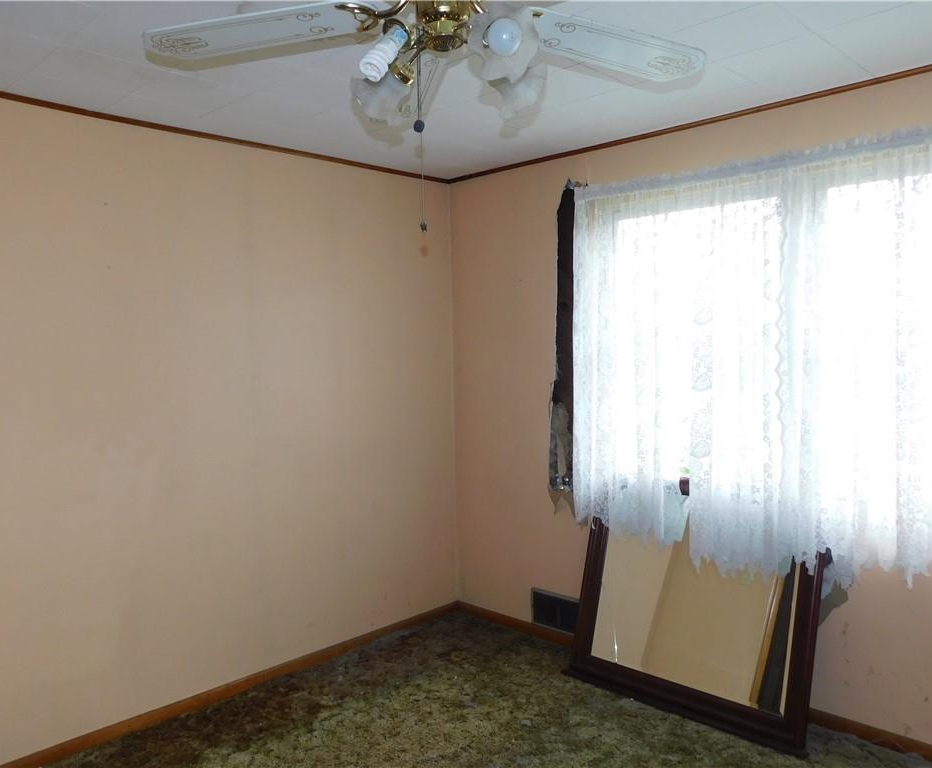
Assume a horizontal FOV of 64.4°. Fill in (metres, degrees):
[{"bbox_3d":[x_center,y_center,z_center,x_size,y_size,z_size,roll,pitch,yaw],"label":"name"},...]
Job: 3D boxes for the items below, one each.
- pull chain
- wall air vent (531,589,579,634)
[{"bbox_3d":[-0.086,-0.460,1.421,0.022,0.333,0.022,-1,3,0],"label":"pull chain"},{"bbox_3d":[0.451,1.120,3.610,0.345,0.180,0.022,1,4,44],"label":"wall air vent"}]

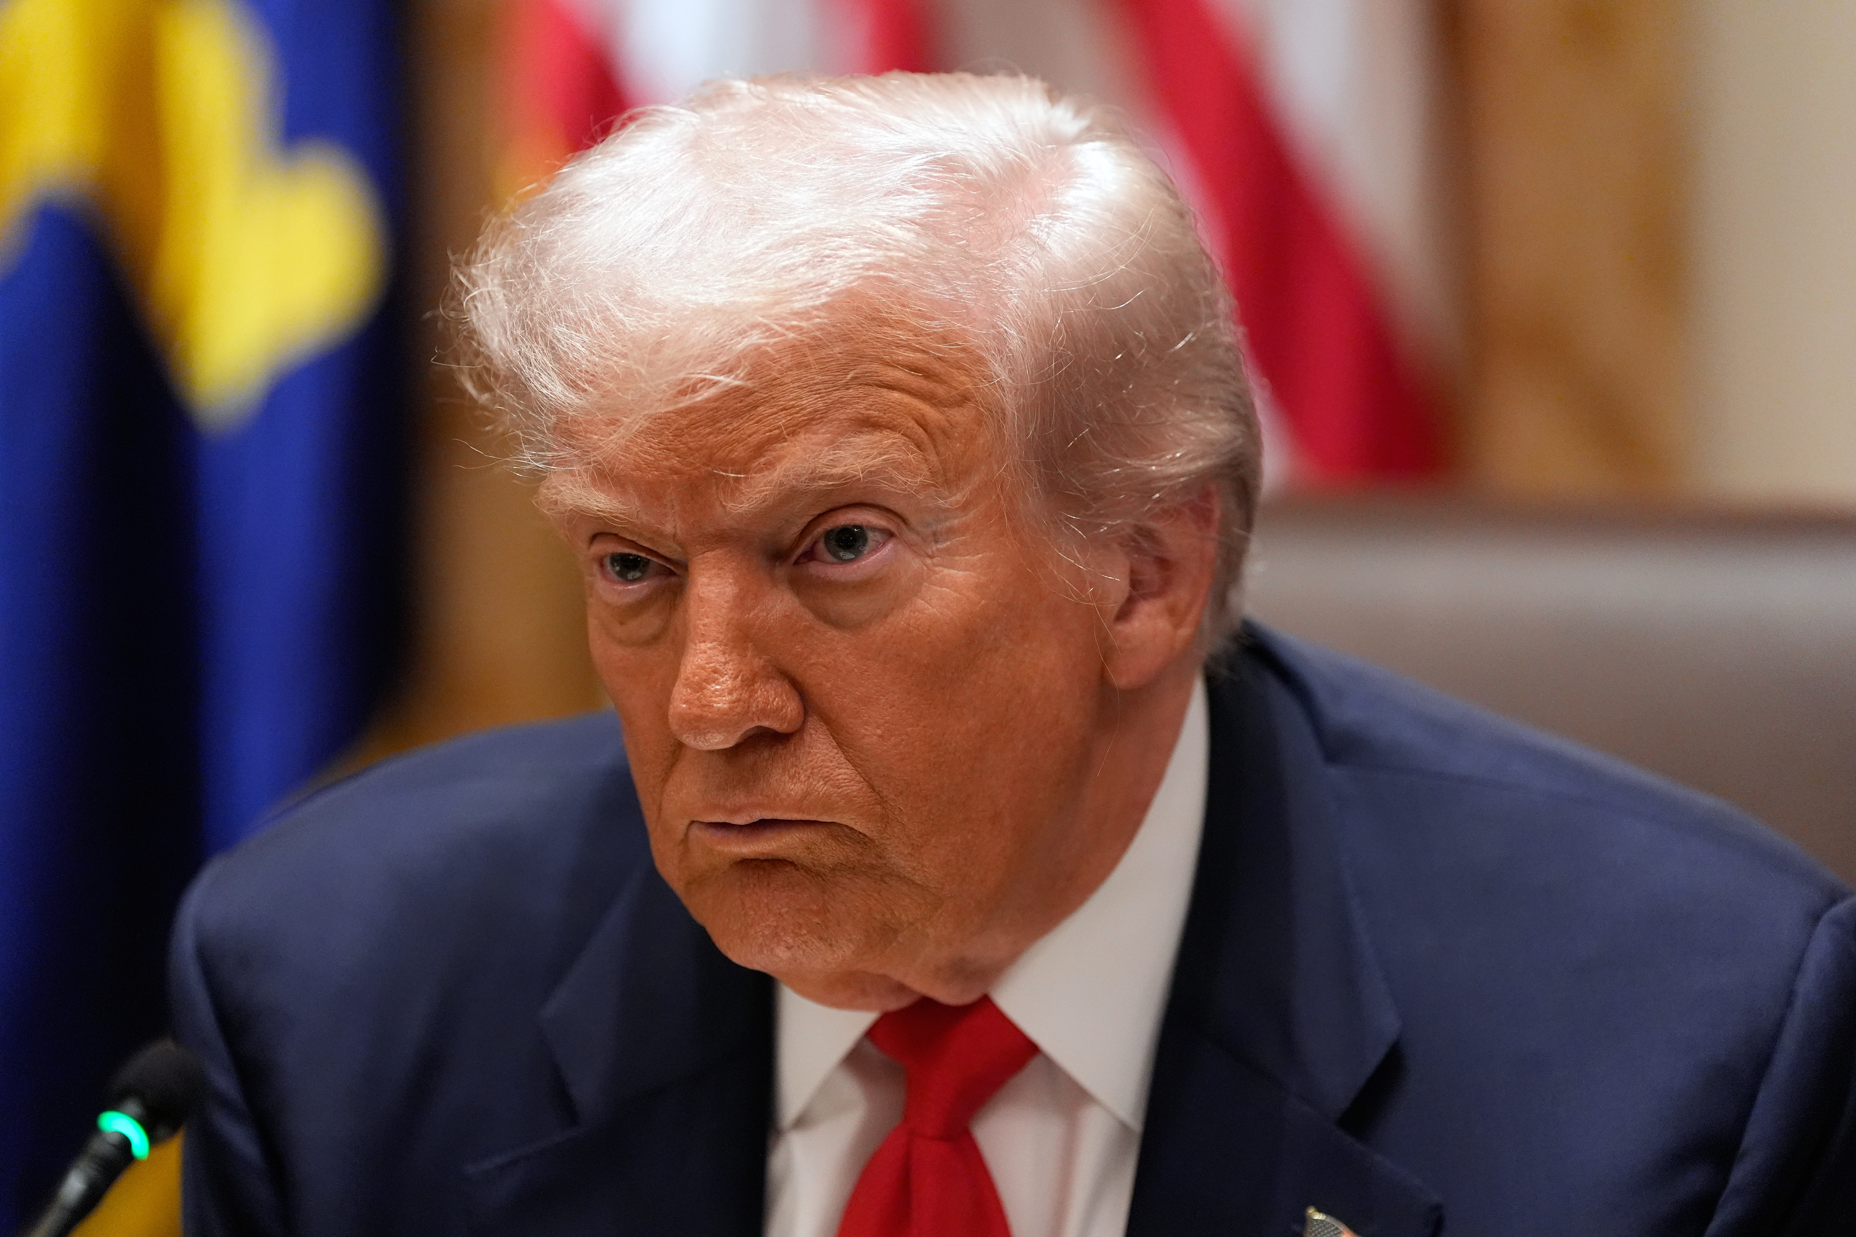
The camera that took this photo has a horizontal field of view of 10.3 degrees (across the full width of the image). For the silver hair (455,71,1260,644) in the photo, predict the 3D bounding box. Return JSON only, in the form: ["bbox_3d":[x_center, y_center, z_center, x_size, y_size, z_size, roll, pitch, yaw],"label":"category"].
[{"bbox_3d":[-0.024,-0.072,2.941,0.198,0.178,0.245,-6,3,27],"label":"silver hair"}]

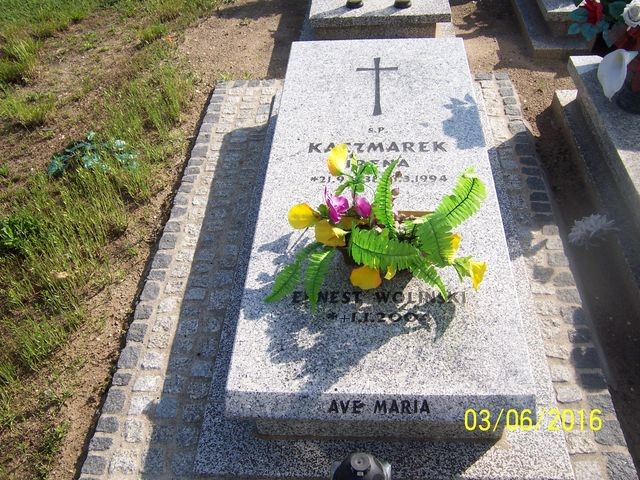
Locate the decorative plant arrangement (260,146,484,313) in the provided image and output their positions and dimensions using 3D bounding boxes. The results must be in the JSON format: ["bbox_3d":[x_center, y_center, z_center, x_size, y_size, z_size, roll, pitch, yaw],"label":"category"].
[{"bbox_3d":[0.130,-0.018,1.501,0.530,0.350,0.320,0,44,4],"label":"decorative plant arrangement"}]

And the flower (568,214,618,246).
[{"bbox_3d":[0.972,-0.037,2.177,0.140,0.080,0.130,0,44,4],"label":"flower"}]

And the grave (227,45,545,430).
[{"bbox_3d":[0.191,-0.140,2.042,0.700,0.280,1.630,0,44,4],"label":"grave"}]

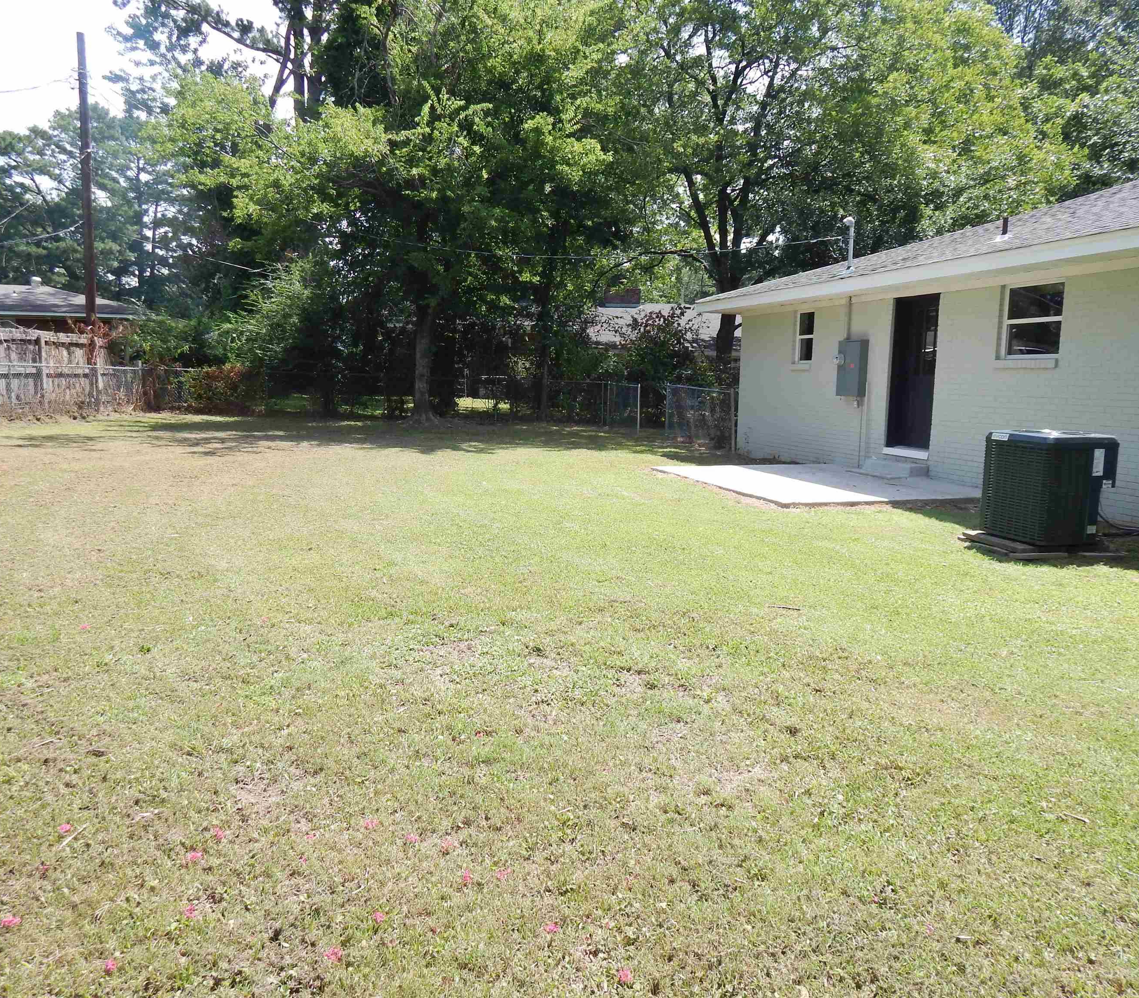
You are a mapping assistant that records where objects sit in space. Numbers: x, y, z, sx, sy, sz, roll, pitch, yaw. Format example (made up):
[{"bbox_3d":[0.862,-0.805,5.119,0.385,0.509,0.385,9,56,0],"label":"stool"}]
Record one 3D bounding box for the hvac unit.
[{"bbox_3d":[4.125,-0.112,7.640,0.740,0.890,0.750,-1,8,-16],"label":"hvac unit"}]

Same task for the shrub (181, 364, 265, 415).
[{"bbox_3d":[-8.770,-2.726,22.400,1.950,1.280,1.250,-1,8,-12],"label":"shrub"}]

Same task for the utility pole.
[{"bbox_3d":[-11.575,-6.517,21.242,0.250,8.880,0.250,-2,8,-29],"label":"utility pole"}]

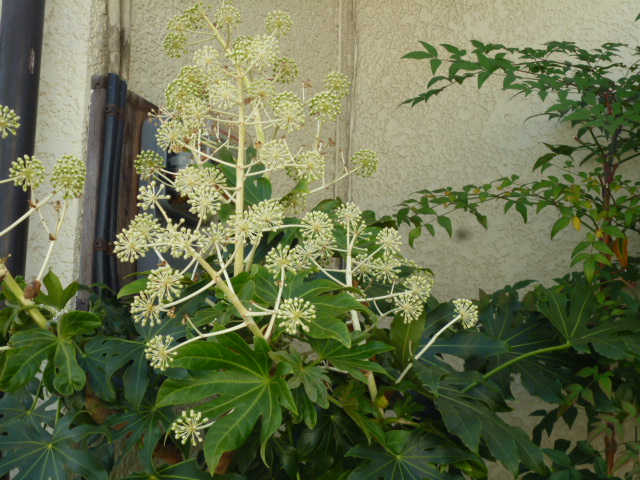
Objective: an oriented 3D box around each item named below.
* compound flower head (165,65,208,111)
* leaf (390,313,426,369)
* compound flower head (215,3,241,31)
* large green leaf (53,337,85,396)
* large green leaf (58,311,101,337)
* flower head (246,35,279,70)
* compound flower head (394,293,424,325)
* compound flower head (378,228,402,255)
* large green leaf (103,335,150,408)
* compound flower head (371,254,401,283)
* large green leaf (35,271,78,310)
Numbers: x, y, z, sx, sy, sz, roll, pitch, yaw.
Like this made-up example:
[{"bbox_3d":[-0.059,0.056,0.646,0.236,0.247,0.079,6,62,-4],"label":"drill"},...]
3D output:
[{"bbox_3d":[-0.191,-0.218,2.060,0.063,0.066,0.061,2,-11,0],"label":"compound flower head"},{"bbox_3d":[0.125,0.141,2.030,0.051,0.081,0.035,2,-12,0],"label":"leaf"},{"bbox_3d":[-0.133,-0.322,2.080,0.037,0.040,0.037,2,-11,0],"label":"compound flower head"},{"bbox_3d":[-0.324,0.163,1.860,0.041,0.072,0.040,4,-12,-10],"label":"large green leaf"},{"bbox_3d":[-0.312,0.110,1.880,0.057,0.036,0.045,4,-12,-9],"label":"large green leaf"},{"bbox_3d":[-0.080,-0.260,2.000,0.046,0.049,0.046,2,-12,0],"label":"flower head"},{"bbox_3d":[0.123,0.095,1.990,0.041,0.044,0.041,2,-11,0],"label":"compound flower head"},{"bbox_3d":[0.097,0.001,2.020,0.036,0.039,0.036,2,-11,0],"label":"compound flower head"},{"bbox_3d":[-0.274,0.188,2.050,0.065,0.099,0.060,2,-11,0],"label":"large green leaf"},{"bbox_3d":[0.091,0.040,2.000,0.041,0.040,0.039,2,-12,0],"label":"compound flower head"},{"bbox_3d":[-0.353,0.068,1.930,0.059,0.053,0.045,4,-12,-10],"label":"large green leaf"}]

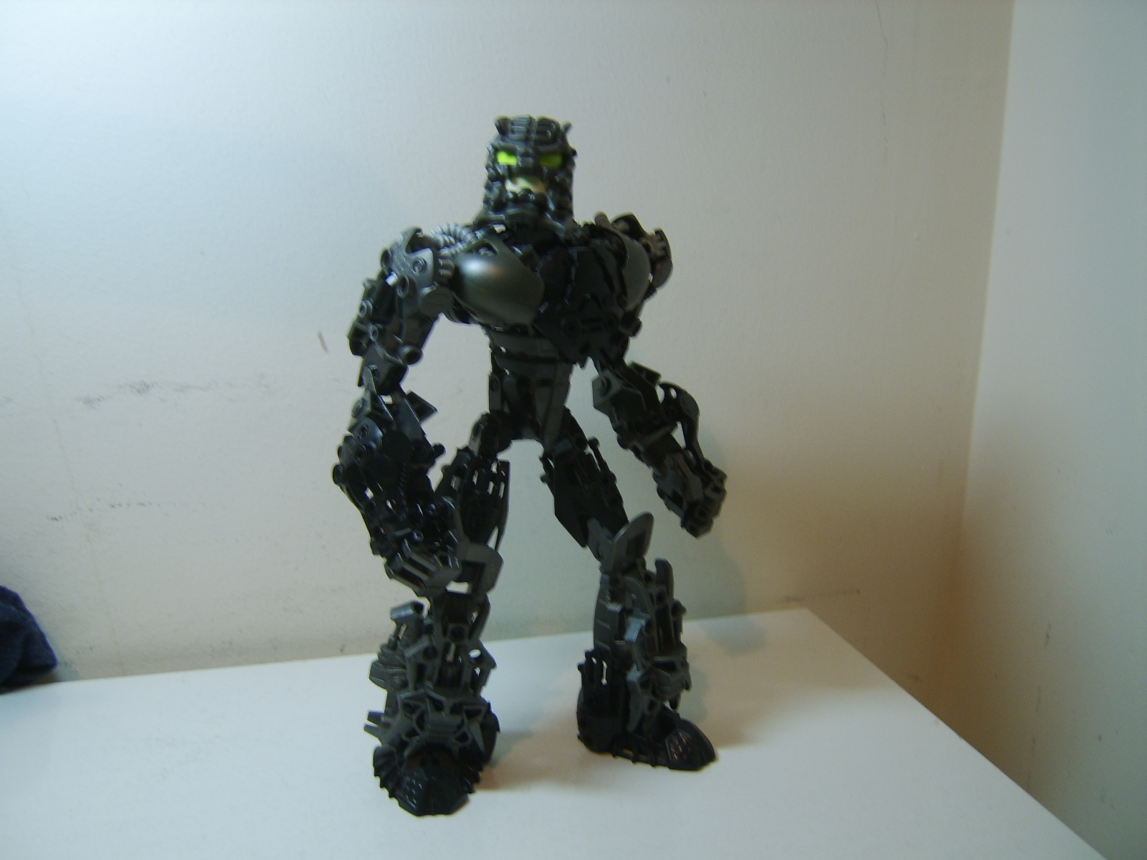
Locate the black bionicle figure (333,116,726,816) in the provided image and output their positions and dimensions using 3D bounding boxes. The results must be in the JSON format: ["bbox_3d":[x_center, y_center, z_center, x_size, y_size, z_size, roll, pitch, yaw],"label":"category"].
[{"bbox_3d":[-0.016,0.013,0.422,0.148,0.272,0.078,-7,15,-31],"label":"black bionicle figure"}]

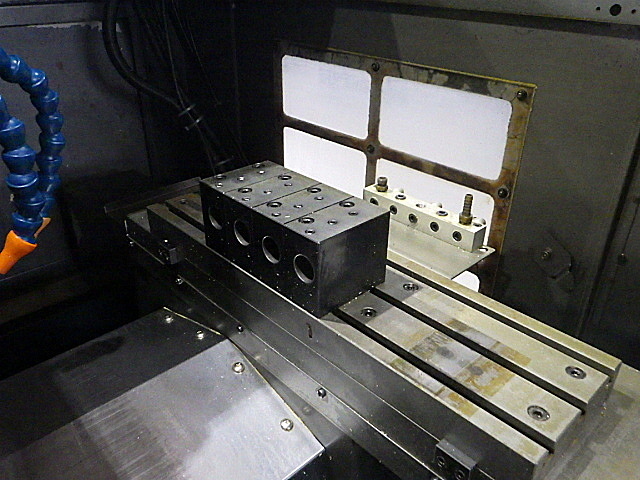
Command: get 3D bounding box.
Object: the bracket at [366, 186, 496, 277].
[{"bbox_3d":[0.095,-0.017,0.590,0.087,0.027,0.187,-24,37,-37],"label":"bracket"}]

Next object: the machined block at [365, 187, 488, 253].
[{"bbox_3d":[0.117,-0.028,0.608,0.022,0.024,0.159,-24,37,-37],"label":"machined block"}]

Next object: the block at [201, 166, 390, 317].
[{"bbox_3d":[-0.029,-0.010,0.515,0.087,0.075,0.178,-24,37,-37],"label":"block"}]

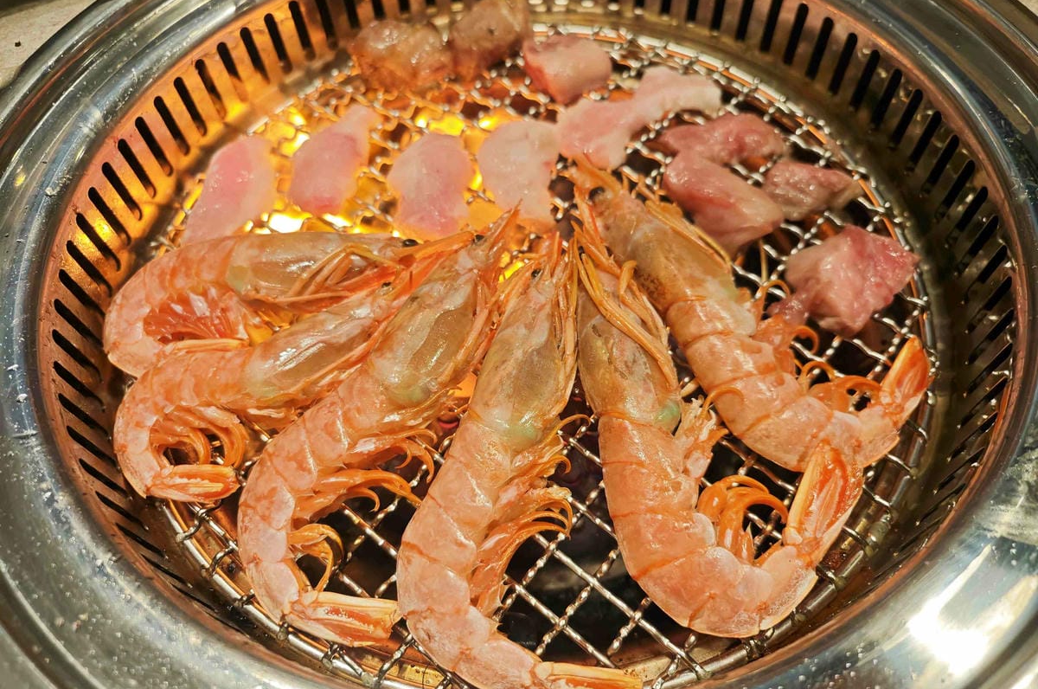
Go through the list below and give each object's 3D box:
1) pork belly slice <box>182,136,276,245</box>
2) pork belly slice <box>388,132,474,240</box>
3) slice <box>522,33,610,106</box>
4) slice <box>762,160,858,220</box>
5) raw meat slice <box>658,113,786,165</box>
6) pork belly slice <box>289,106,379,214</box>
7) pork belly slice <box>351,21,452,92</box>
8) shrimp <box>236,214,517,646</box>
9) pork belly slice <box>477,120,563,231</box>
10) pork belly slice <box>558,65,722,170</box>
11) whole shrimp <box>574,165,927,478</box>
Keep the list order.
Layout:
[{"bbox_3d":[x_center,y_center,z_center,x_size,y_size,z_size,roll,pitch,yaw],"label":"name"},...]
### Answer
[{"bbox_3d":[-0.112,-0.060,0.275,0.029,0.008,0.059,0,60,3],"label":"pork belly slice"},{"bbox_3d":[-0.036,-0.062,0.272,0.032,0.008,0.055,0,60,3],"label":"pork belly slice"},{"bbox_3d":[0.023,-0.116,0.288,0.035,0.017,0.031,-13,60,-5],"label":"slice"},{"bbox_3d":[0.110,-0.058,0.260,0.034,0.013,0.025,8,61,7],"label":"slice"},{"bbox_3d":[0.079,-0.079,0.267,0.049,0.012,0.025,-8,60,-2],"label":"raw meat slice"},{"bbox_3d":[-0.076,-0.077,0.283,0.030,0.008,0.057,8,61,7],"label":"pork belly slice"},{"bbox_3d":[-0.050,-0.122,0.292,0.041,0.020,0.032,-4,60,0],"label":"pork belly slice"},{"bbox_3d":[-0.040,0.011,0.212,0.052,0.027,0.144,13,61,9],"label":"shrimp"},{"bbox_3d":[-0.001,-0.067,0.274,0.031,0.008,0.055,2,60,4],"label":"pork belly slice"},{"bbox_3d":[0.048,-0.094,0.280,0.074,0.008,0.035,-30,63,-14],"label":"pork belly slice"},{"bbox_3d":[0.059,-0.015,0.222,0.137,0.027,0.064,39,69,21],"label":"whole shrimp"}]

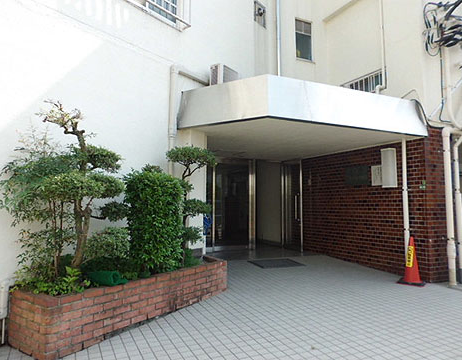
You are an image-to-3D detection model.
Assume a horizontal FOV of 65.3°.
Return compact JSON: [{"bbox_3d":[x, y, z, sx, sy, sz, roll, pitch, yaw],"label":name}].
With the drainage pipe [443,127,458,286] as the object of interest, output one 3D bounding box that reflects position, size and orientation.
[{"bbox_3d":[3.434,0.404,5.651,0.120,2.480,0.120,2,-5,-29],"label":"drainage pipe"}]

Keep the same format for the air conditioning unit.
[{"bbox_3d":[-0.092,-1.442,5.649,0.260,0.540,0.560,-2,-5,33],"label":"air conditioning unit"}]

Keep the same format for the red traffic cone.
[{"bbox_3d":[2.769,1.219,5.501,0.370,0.700,0.370,-3,-5,34],"label":"red traffic cone"}]

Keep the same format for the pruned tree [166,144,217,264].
[{"bbox_3d":[-0.546,0.346,4.703,0.480,1.520,0.560,-2,-5,33],"label":"pruned tree"}]

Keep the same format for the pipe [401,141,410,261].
[{"bbox_3d":[2.836,0.447,5.825,0.080,2.259,0.080,2,-5,-29],"label":"pipe"}]

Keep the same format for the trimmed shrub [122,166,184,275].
[{"bbox_3d":[-0.877,0.467,4.149,0.460,1.160,0.540,-2,-5,33],"label":"trimmed shrub"}]

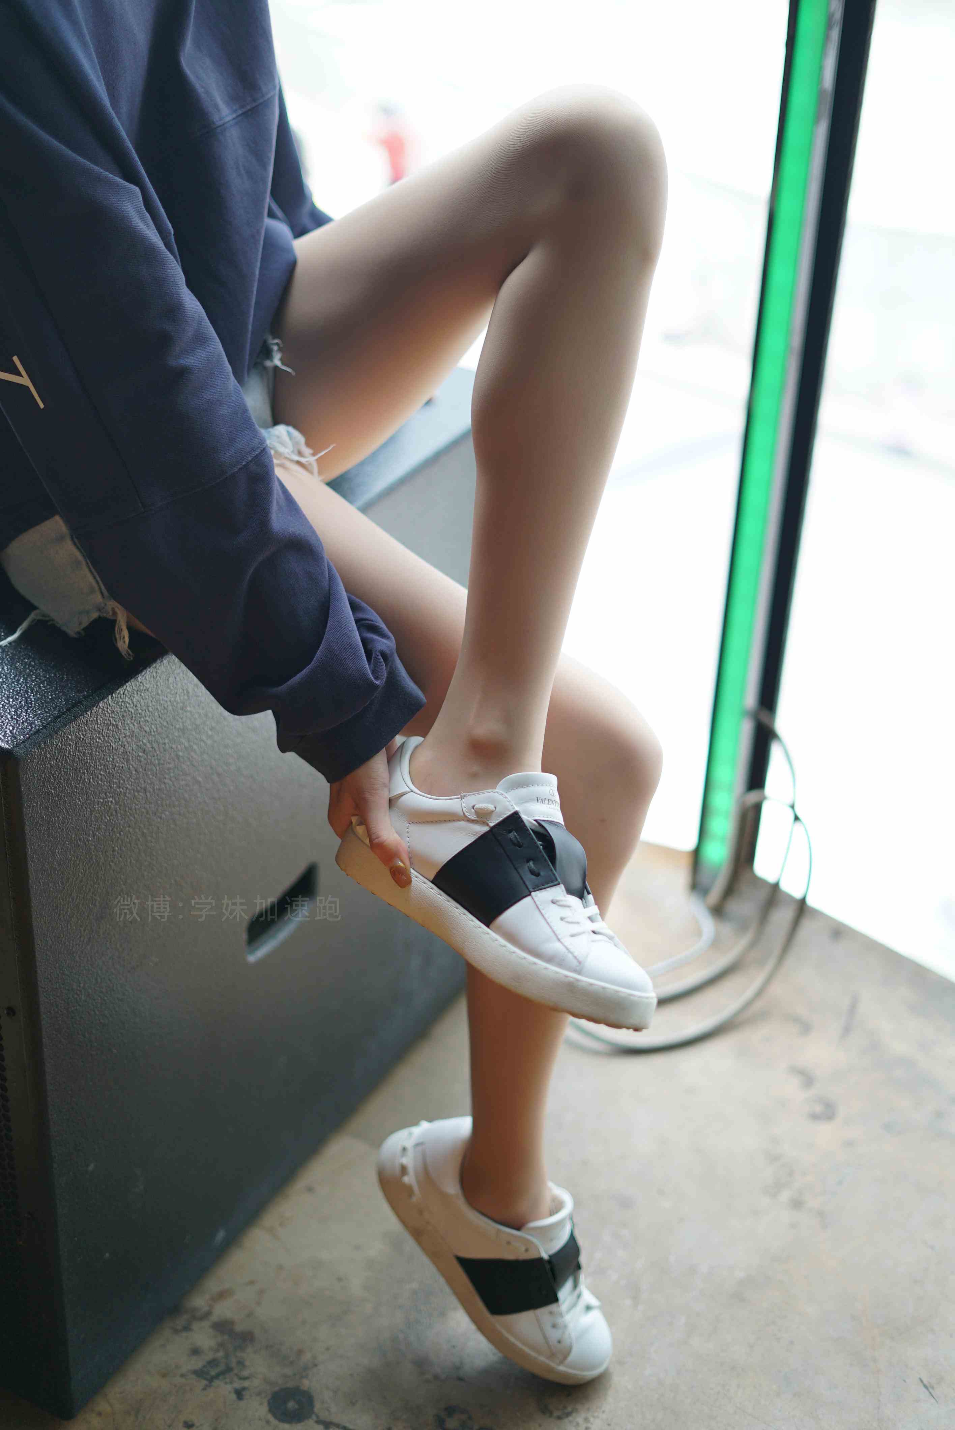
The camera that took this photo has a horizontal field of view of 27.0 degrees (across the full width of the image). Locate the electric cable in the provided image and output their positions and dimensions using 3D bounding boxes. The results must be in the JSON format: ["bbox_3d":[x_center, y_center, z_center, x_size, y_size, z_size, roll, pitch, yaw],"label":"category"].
[{"bbox_3d":[0.220,0.162,2.099,0.305,0.235,0.345,3,29,0],"label":"electric cable"}]

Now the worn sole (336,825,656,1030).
[{"bbox_3d":[0.013,0.141,1.310,0.265,0.038,0.098,26,2,30],"label":"worn sole"}]

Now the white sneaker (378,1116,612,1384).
[{"bbox_3d":[0.034,0.428,1.600,0.265,0.120,0.100,44,37,-11],"label":"white sneaker"}]

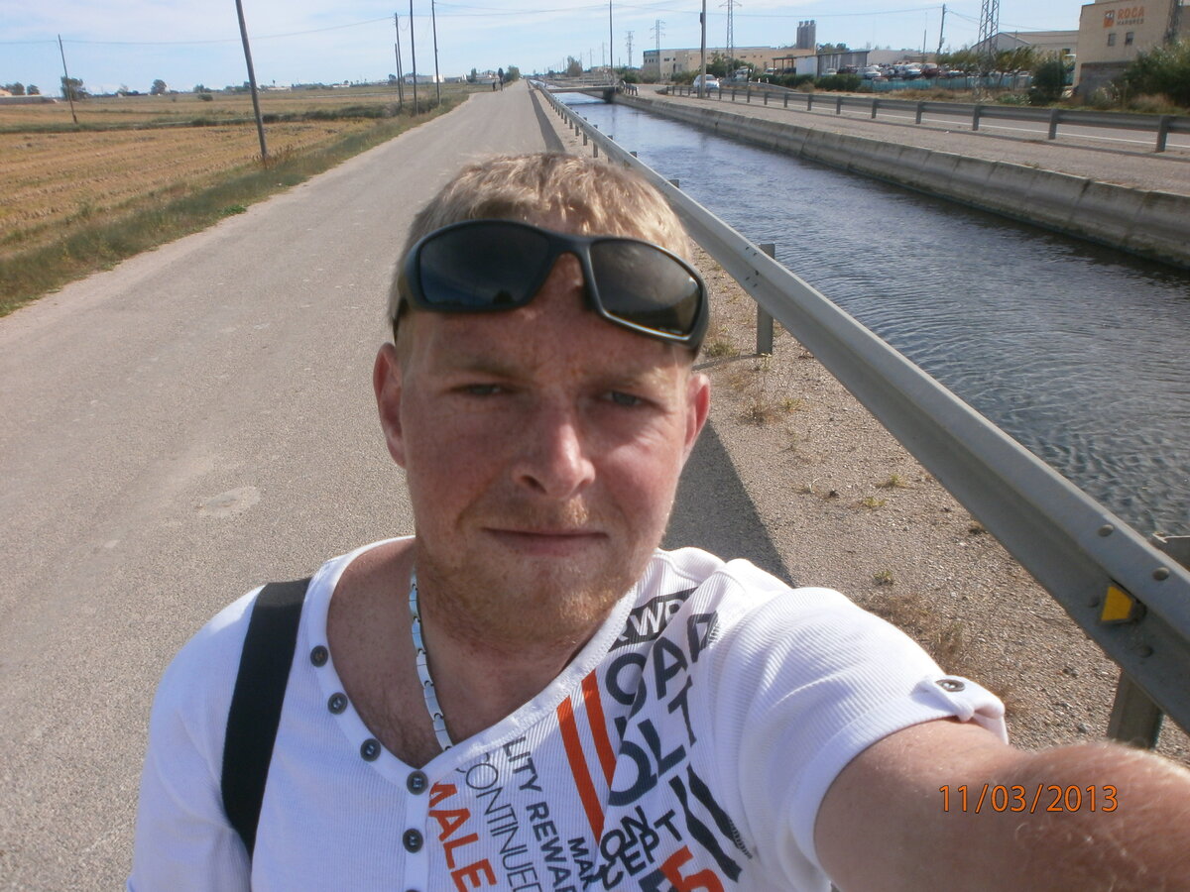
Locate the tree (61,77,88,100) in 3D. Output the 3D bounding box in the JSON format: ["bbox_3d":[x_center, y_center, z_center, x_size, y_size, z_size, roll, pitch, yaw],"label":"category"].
[{"bbox_3d":[-185.632,-127.346,330.641,10.500,9.300,9.500,-13,24,-25],"label":"tree"}]

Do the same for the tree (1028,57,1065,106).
[{"bbox_3d":[18.562,-15.017,38.144,1.700,2.100,1.700,7,24,23],"label":"tree"}]

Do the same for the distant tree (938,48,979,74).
[{"bbox_3d":[23.919,-24.830,60.921,2.800,2.600,2.700,5,23,19],"label":"distant tree"}]

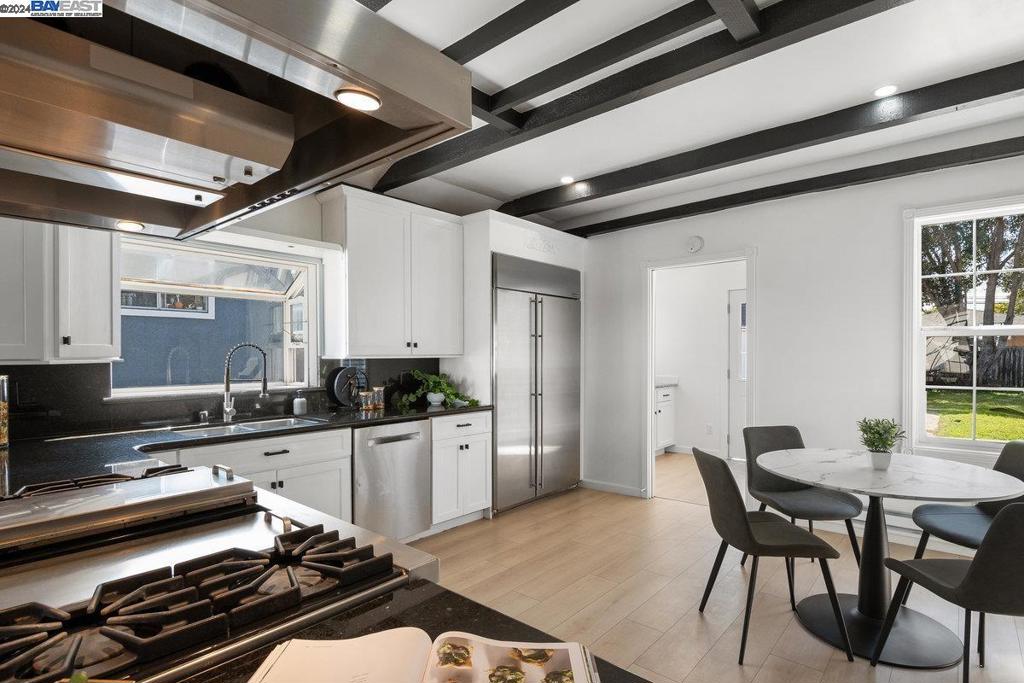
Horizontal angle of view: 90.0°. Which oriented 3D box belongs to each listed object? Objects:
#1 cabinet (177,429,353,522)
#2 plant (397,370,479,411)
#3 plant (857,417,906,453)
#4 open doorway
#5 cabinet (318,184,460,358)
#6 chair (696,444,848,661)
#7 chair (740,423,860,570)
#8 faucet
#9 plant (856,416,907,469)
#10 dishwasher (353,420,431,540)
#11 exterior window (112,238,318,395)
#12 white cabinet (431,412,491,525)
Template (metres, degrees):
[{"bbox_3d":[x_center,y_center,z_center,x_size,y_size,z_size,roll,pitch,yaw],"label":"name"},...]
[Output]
[{"bbox_3d":[-1.508,0.931,2.962,0.610,0.820,0.911,-1,-1,41],"label":"cabinet"},{"bbox_3d":[-0.563,0.367,4.010,0.380,0.275,0.500,-1,-1,41],"label":"plant"},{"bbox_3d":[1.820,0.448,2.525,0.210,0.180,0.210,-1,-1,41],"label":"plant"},{"bbox_3d":[1.601,0.366,4.403,0.880,2.080,0.130,-1,-1,41],"label":"open doorway"},{"bbox_3d":[-0.867,-0.456,3.952,0.320,1.175,1.083,-1,-1,41],"label":"cabinet"},{"bbox_3d":[1.187,0.955,2.401,0.560,0.845,0.460,0,-1,-3],"label":"chair"},{"bbox_3d":[1.684,0.966,2.981,0.460,0.840,0.560,0,-1,-6],"label":"chair"},{"bbox_3d":[-1.585,0.252,3.030,0.285,0.475,0.100,0,-1,5],"label":"faucet"},{"bbox_3d":[1.820,0.489,2.525,0.205,0.263,0.205,-1,-1,41],"label":"plant"},{"bbox_3d":[-0.985,0.941,3.540,0.610,0.810,0.610,-1,-1,41],"label":"dishwasher"},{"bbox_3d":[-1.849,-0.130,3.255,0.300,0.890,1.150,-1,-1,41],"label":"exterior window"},{"bbox_3d":[-0.592,0.948,4.016,0.610,0.820,0.592,-1,-1,41],"label":"white cabinet"}]

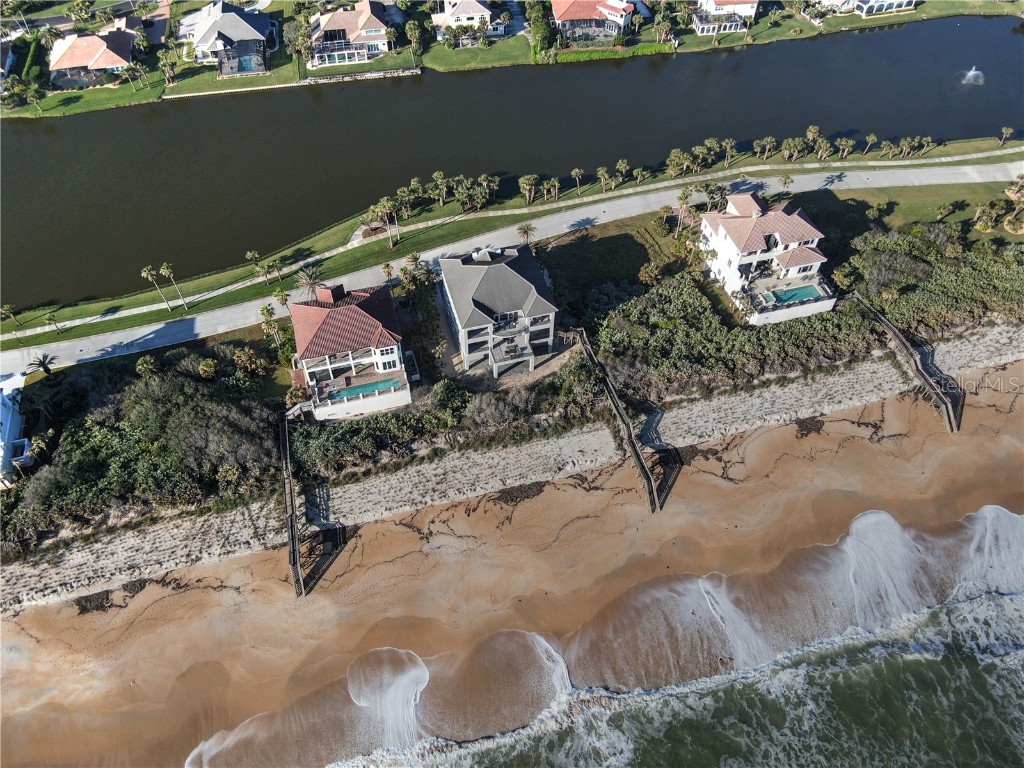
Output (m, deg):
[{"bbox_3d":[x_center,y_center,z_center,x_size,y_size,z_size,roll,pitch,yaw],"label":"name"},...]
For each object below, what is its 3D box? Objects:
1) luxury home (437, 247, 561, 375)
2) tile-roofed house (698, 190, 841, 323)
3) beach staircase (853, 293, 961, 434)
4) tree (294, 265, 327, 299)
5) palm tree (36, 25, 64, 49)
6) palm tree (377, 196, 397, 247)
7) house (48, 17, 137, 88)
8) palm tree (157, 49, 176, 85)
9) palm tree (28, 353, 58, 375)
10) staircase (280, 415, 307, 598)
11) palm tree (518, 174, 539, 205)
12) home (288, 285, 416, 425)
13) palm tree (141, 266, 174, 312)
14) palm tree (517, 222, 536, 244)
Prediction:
[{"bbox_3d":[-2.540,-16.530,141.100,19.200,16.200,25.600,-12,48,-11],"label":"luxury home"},{"bbox_3d":[55.780,-29.260,152.930,20.800,16.500,27.100,-11,48,-10],"label":"tile-roofed house"},{"bbox_3d":[74.883,-4.979,134.805,2.820,6.050,32.290,-13,50,-12],"label":"beach staircase"},{"bbox_3d":[-38.589,-17.363,138.870,6.000,9.200,6.000,1,49,0],"label":"tree"},{"bbox_3d":[-137.281,-101.996,212.836,7.000,7.600,7.000,1,49,0],"label":"palm tree"},{"bbox_3d":[-28.540,-37.030,164.620,4.400,13.070,4.400,0,47,0],"label":"palm tree"},{"bbox_3d":[-140.320,-111.360,238.150,25.800,8.500,33.500,-13,48,-12],"label":"house"},{"bbox_3d":[-110.100,-100.810,227.010,5.500,10.540,5.500,0,47,0],"label":"palm tree"},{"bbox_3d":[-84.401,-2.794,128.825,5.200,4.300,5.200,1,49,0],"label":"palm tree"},{"bbox_3d":[-35.318,18.664,113.188,1.730,5.450,30.910,-11,50,-10],"label":"staircase"},{"bbox_3d":[4.270,-48.970,180.250,4.900,7.840,4.900,0,47,0],"label":"palm tree"},{"bbox_3d":[-30.320,-8.270,133.250,19.100,16.300,22.600,-12,48,-11],"label":"home"},{"bbox_3d":[-74.130,-19.690,149.200,3.500,11.780,3.500,0,47,0],"label":"palm tree"},{"bbox_3d":[3.500,-33.480,164.970,4.600,7.450,4.600,0,47,0],"label":"palm tree"}]

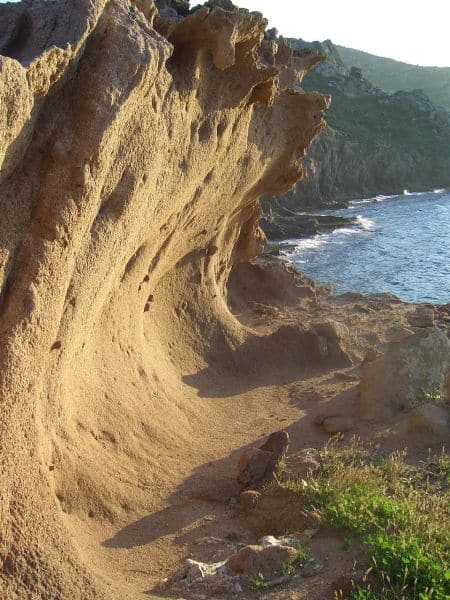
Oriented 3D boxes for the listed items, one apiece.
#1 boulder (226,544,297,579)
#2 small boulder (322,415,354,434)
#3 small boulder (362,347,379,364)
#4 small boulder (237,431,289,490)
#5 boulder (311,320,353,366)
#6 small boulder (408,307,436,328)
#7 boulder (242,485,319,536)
[{"bbox_3d":[0.155,1.116,2.888,0.298,0.107,0.155,0,11,0],"label":"boulder"},{"bbox_3d":[0.741,0.813,4.417,0.205,0.117,0.133,0,11,0],"label":"small boulder"},{"bbox_3d":[1.184,0.451,5.500,0.123,0.143,0.111,0,11,0],"label":"small boulder"},{"bbox_3d":[0.201,0.864,3.642,0.279,0.314,0.209,0,11,0],"label":"small boulder"},{"bbox_3d":[0.931,0.380,5.921,0.356,0.392,0.321,0,11,0],"label":"boulder"},{"bbox_3d":[1.619,0.145,5.600,0.217,0.176,0.174,0,11,0],"label":"small boulder"},{"bbox_3d":[0.259,1.002,3.227,0.369,0.201,0.258,0,11,0],"label":"boulder"}]

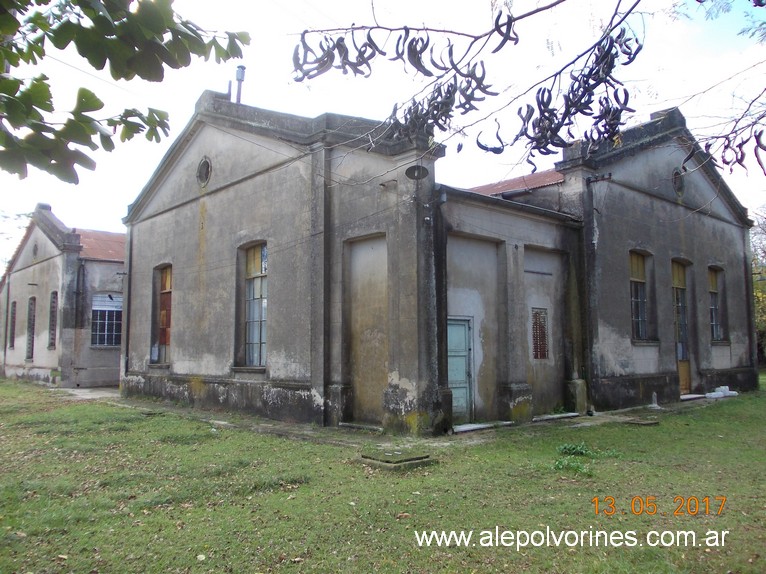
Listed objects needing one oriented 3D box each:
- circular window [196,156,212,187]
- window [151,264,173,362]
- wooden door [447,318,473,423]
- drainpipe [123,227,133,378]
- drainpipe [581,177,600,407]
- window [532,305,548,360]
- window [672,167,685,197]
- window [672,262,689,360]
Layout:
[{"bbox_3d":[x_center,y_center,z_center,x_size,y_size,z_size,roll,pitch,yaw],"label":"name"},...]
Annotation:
[{"bbox_3d":[-5.192,-3.351,18.136,0.150,0.940,0.950,5,-8,-42],"label":"circular window"},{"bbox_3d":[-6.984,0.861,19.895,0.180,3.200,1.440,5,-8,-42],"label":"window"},{"bbox_3d":[1.530,1.662,12.422,0.880,2.113,0.100,5,-8,-42],"label":"wooden door"},{"bbox_3d":[-9.050,0.487,21.960,0.140,5.400,0.150,5,-8,-42],"label":"drainpipe"},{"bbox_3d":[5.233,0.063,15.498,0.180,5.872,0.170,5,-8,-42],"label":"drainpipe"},{"bbox_3d":[3.676,1.085,14.426,0.621,1.217,0.110,5,-8,-42],"label":"window"},{"bbox_3d":[9.388,-3.330,19.726,0.940,0.950,0.150,5,-8,-42],"label":"window"},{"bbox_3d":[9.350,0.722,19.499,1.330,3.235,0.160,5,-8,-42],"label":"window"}]

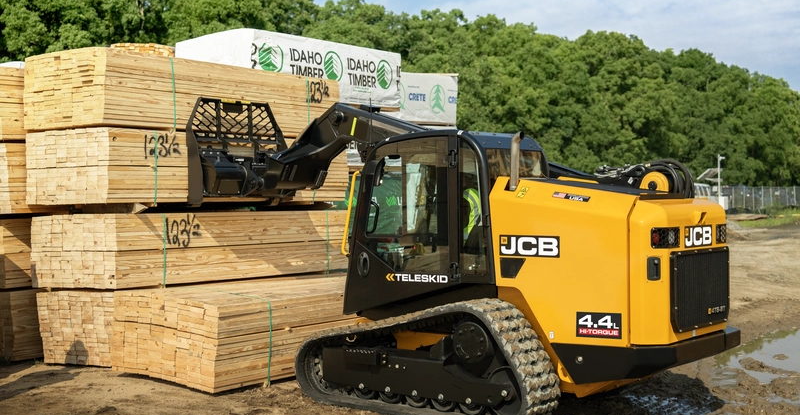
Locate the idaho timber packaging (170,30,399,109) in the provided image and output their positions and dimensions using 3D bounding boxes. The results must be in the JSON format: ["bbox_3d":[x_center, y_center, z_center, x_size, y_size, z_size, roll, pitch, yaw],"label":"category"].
[{"bbox_3d":[-1.298,-1.586,12.928,1.326,0.688,2.494,0,0,39],"label":"idaho timber packaging"}]

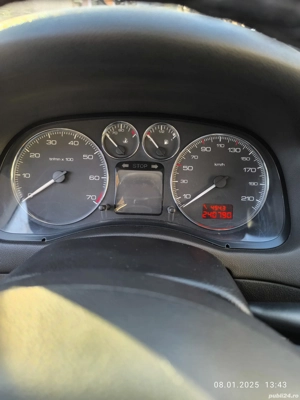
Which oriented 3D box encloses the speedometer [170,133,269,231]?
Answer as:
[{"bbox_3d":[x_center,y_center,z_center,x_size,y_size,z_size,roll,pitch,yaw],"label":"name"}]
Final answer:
[{"bbox_3d":[0.076,-0.020,0.287,0.105,0.105,0.020,2,-2,0],"label":"speedometer"}]

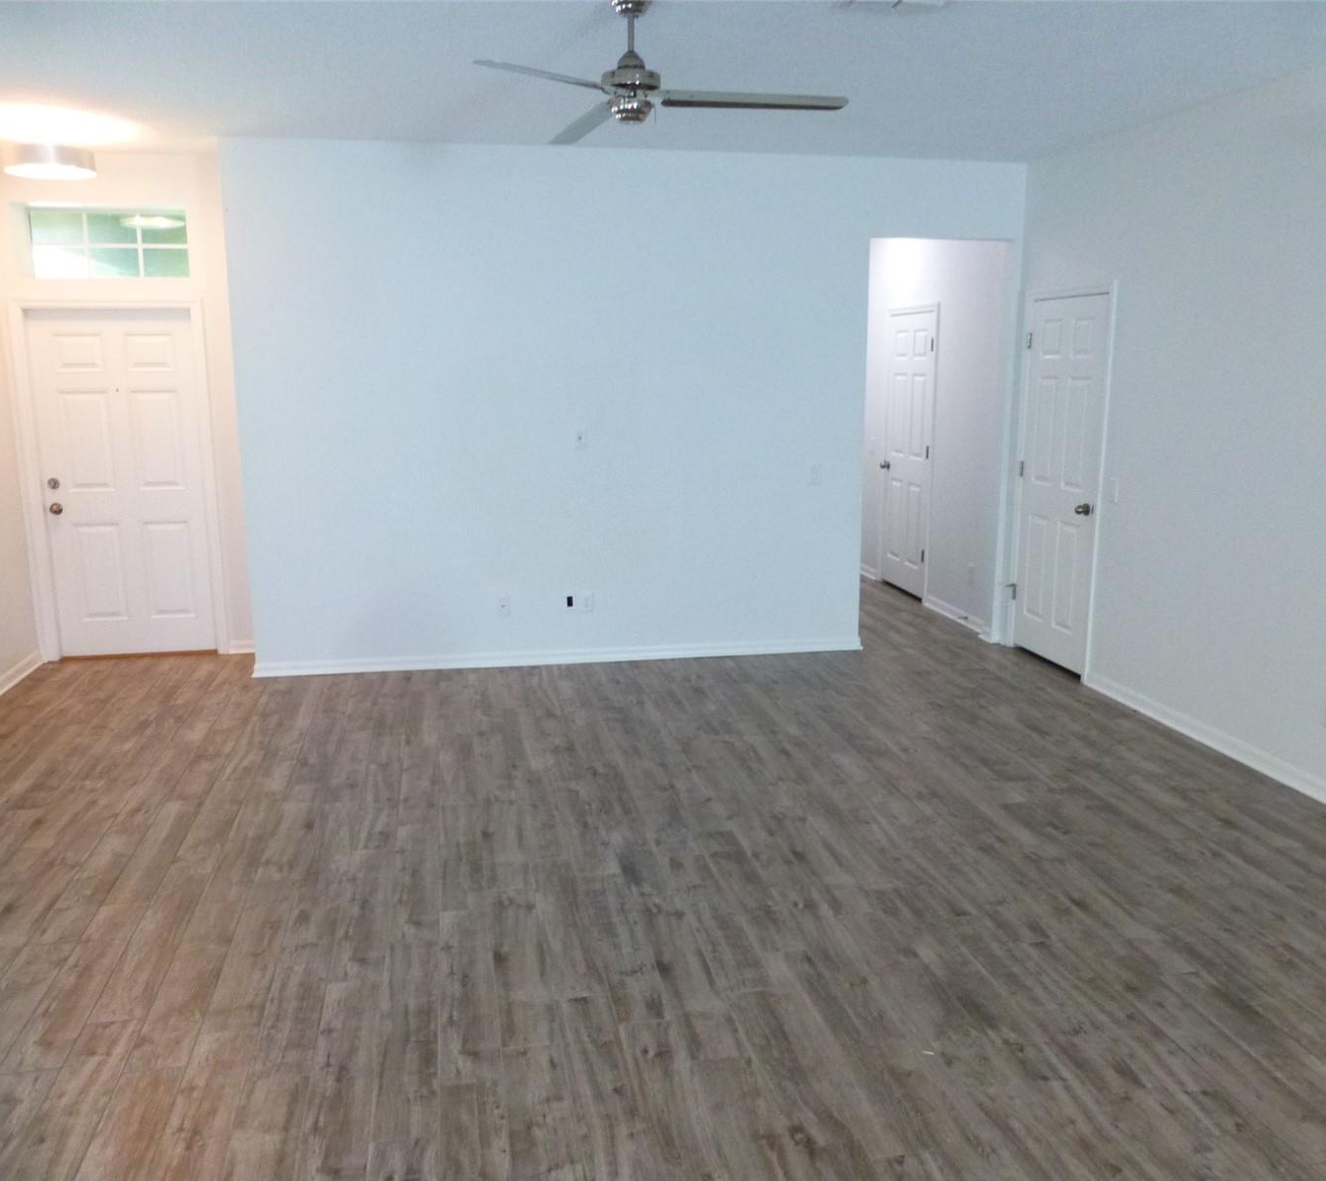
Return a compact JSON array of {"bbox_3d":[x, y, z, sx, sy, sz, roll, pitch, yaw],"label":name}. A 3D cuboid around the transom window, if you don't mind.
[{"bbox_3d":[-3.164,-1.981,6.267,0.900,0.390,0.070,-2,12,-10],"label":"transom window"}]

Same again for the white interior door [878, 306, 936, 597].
[{"bbox_3d":[1.833,-1.000,8.140,0.045,2.040,0.770,-2,12,-10],"label":"white interior door"}]

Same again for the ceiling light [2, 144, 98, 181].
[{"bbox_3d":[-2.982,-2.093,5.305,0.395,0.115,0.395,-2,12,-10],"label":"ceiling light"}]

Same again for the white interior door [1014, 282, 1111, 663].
[{"bbox_3d":[2.247,-0.601,6.171,0.045,2.040,0.750,-2,12,-10],"label":"white interior door"}]

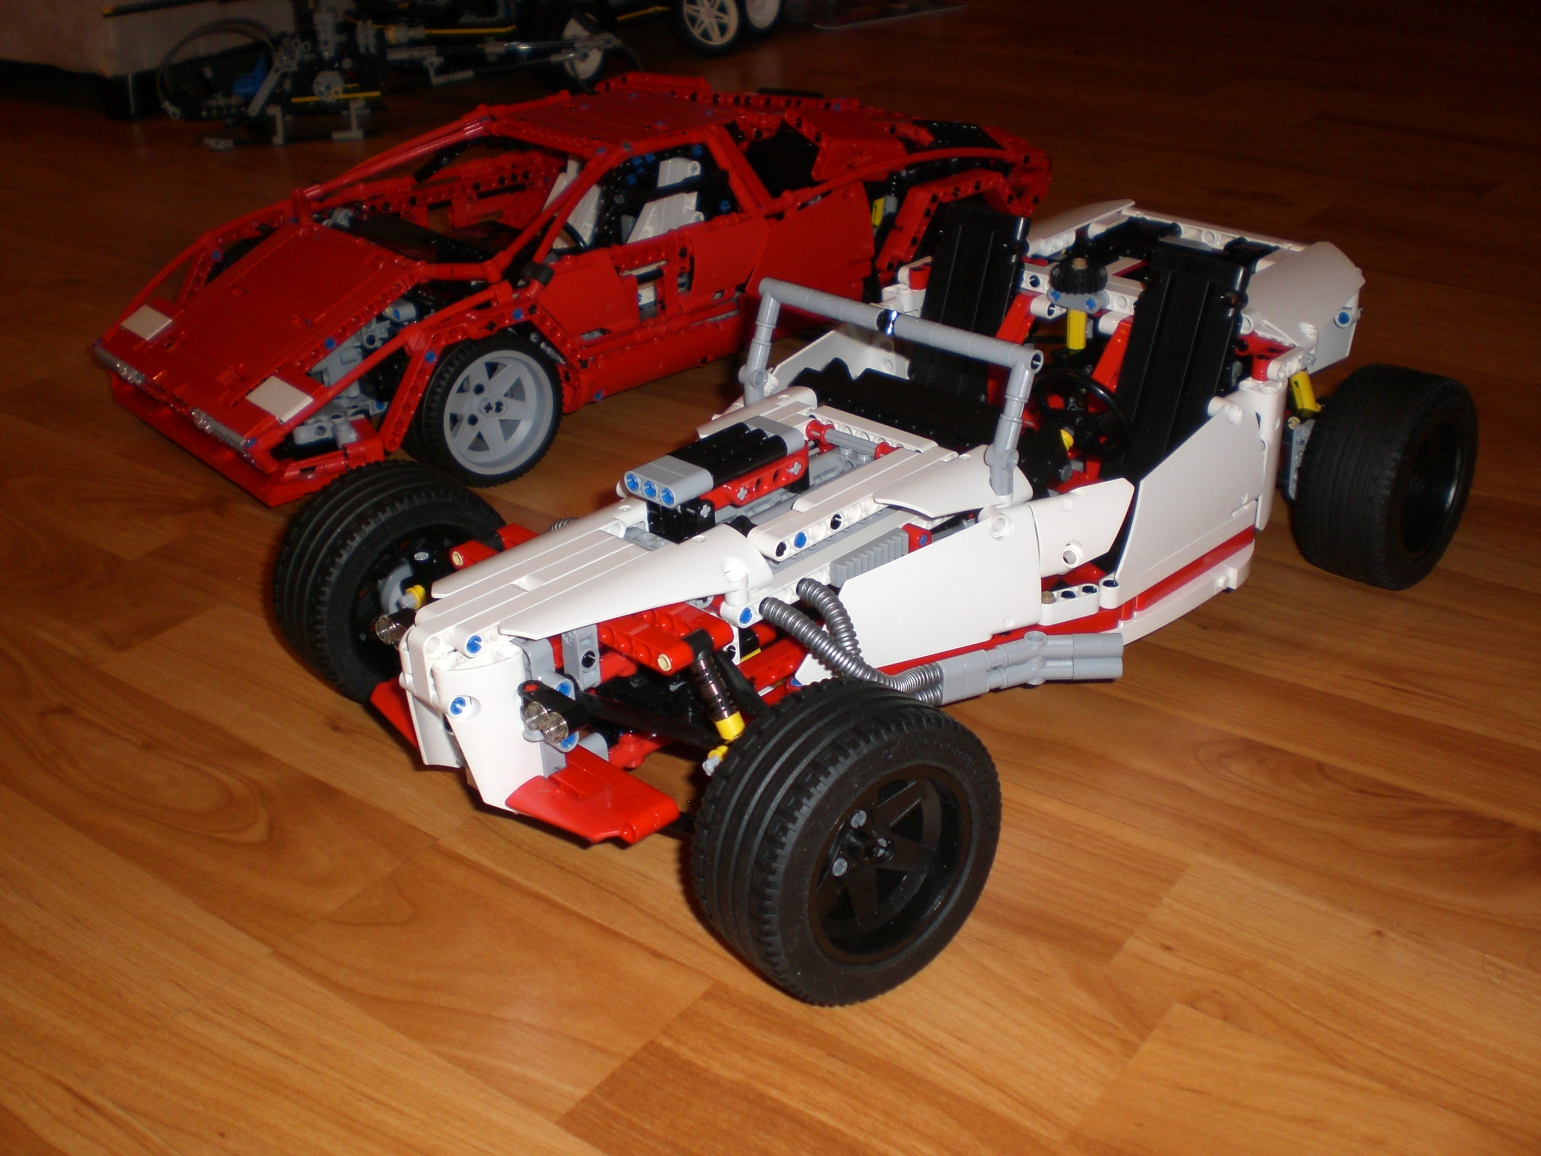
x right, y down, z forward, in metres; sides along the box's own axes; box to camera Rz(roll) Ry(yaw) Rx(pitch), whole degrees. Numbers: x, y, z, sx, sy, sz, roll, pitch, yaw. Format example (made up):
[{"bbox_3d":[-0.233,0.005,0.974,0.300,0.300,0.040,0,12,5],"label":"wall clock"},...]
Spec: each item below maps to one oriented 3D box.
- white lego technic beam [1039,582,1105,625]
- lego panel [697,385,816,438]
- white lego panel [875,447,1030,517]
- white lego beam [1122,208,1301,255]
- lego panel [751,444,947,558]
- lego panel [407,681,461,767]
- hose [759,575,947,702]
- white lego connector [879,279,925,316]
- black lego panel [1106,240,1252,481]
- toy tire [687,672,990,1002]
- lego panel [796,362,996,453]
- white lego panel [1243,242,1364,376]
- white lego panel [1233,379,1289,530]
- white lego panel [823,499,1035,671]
[{"bbox_3d":[0.101,0.009,0.573,0.024,0.008,0.008,-12,30,-17],"label":"white lego technic beam"},{"bbox_3d":[-0.007,-0.053,0.600,0.057,0.018,0.021,-26,37,-38],"label":"lego panel"},{"bbox_3d":[0.059,-0.023,0.541,0.057,0.018,0.021,-26,37,-38],"label":"white lego panel"},{"bbox_3d":[0.185,-0.143,0.709,0.008,0.008,0.086,-27,37,-37],"label":"white lego beam"},{"bbox_3d":[0.026,-0.025,0.536,0.088,0.010,0.017,-26,36,-38],"label":"lego panel"},{"bbox_3d":[-0.097,0.034,0.482,0.015,0.051,0.022,-26,36,-38],"label":"lego panel"},{"bbox_3d":[0.029,0.021,0.528,0.064,0.050,0.023,-14,30,-23],"label":"hose"},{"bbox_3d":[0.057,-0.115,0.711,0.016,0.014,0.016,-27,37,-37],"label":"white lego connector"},{"bbox_3d":[0.146,-0.071,0.611,0.039,0.089,0.010,24,20,39],"label":"black lego panel"},{"bbox_3d":[0.021,0.070,0.453,0.082,0.082,0.038,-20,33,-30],"label":"toy tire"},{"bbox_3d":[0.055,-0.060,0.582,0.036,0.016,0.090,-26,36,-38],"label":"lego panel"},{"bbox_3d":[0.202,-0.101,0.638,0.064,0.034,0.030,-26,36,-38],"label":"white lego panel"},{"bbox_3d":[0.168,-0.040,0.599,0.026,0.058,0.015,-26,37,-38],"label":"white lego panel"},{"bbox_3d":[0.048,0.003,0.538,0.088,0.046,0.013,-13,30,-20],"label":"white lego panel"}]

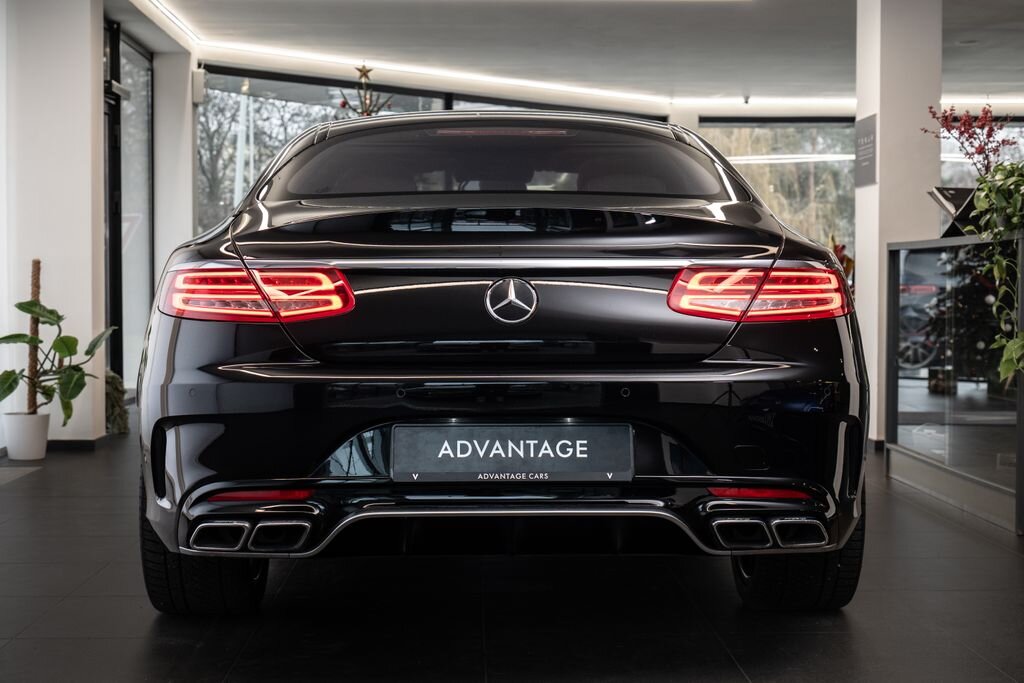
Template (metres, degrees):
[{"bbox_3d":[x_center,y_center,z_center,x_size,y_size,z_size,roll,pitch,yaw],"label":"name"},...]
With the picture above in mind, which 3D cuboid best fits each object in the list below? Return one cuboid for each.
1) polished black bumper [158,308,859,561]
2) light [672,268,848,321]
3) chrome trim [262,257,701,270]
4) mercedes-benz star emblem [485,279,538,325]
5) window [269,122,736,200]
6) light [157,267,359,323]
[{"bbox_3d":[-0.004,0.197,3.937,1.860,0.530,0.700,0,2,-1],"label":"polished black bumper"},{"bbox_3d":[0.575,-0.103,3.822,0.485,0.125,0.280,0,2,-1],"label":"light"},{"bbox_3d":[-0.038,-0.171,3.674,1.050,0.029,0.060,0,2,-1],"label":"chrome trim"},{"bbox_3d":[0.003,-0.089,3.658,0.112,0.110,0.020,0,-18,-1],"label":"mercedes-benz star emblem"},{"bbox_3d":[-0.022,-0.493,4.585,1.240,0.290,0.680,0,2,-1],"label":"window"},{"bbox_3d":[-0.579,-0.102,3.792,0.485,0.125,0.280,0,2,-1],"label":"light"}]

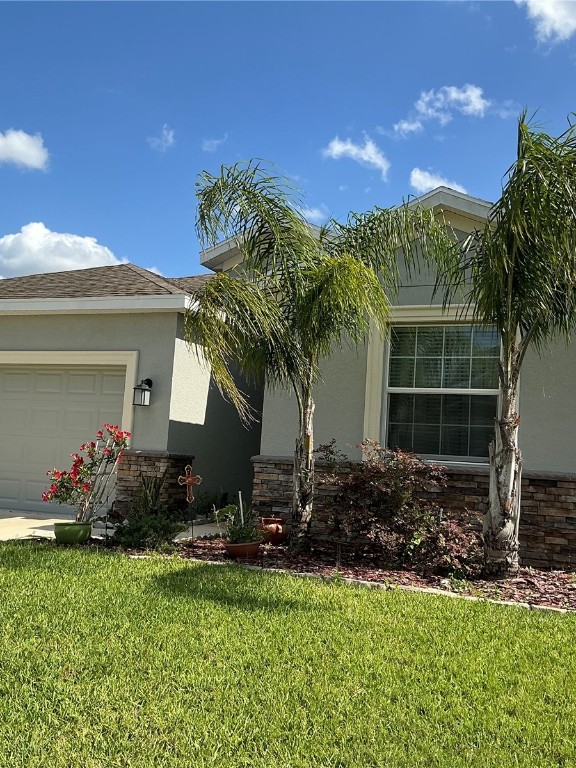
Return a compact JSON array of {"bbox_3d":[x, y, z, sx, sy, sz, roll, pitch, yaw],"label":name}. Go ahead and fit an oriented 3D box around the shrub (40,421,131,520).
[{"bbox_3d":[-2.129,0.956,8.750,0.880,0.980,0.550,4,-5,-13],"label":"shrub"}]

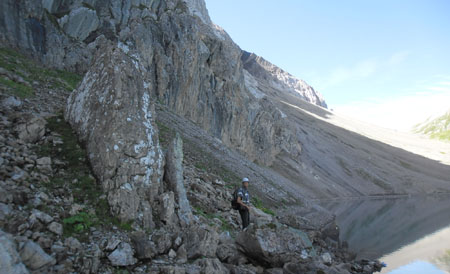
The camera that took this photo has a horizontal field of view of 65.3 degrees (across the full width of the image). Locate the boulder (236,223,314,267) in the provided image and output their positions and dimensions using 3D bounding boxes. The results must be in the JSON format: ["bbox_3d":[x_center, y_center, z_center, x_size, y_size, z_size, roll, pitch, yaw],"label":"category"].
[{"bbox_3d":[1.480,3.169,10.500,2.150,1.050,1.500,1,-9,-6],"label":"boulder"}]

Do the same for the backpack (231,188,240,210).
[{"bbox_3d":[0.396,2.047,11.500,0.300,0.600,0.340,-7,-12,38],"label":"backpack"}]

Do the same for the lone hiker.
[{"bbox_3d":[0.608,2.175,11.350,0.420,1.710,0.520,-7,-12,38],"label":"lone hiker"}]

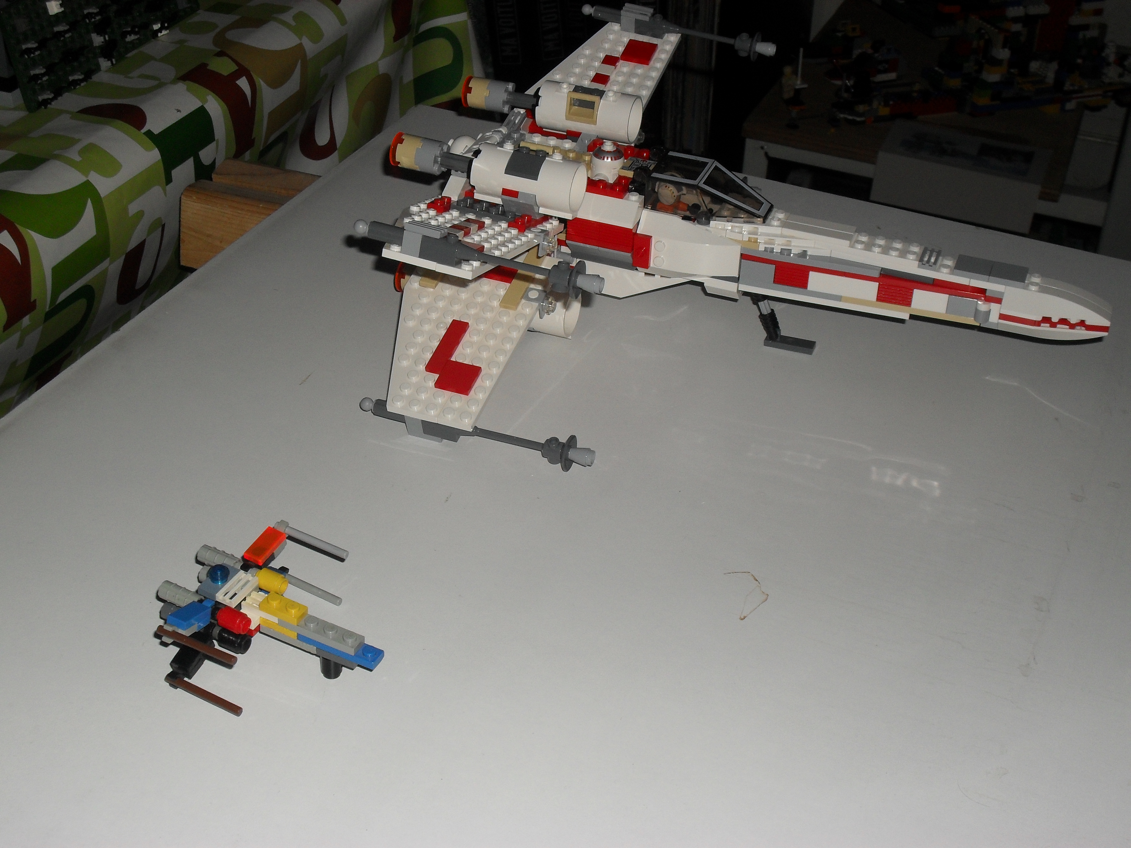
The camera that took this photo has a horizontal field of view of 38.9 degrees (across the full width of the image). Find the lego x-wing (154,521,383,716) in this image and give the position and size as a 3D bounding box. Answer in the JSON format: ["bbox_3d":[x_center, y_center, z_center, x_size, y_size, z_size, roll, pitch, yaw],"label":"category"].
[{"bbox_3d":[-0.104,0.070,0.576,0.087,0.030,0.073,19,37,21],"label":"lego x-wing"}]

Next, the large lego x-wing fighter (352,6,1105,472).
[{"bbox_3d":[0.088,-0.084,0.754,0.332,0.109,0.290,14,36,15],"label":"large lego x-wing fighter"}]

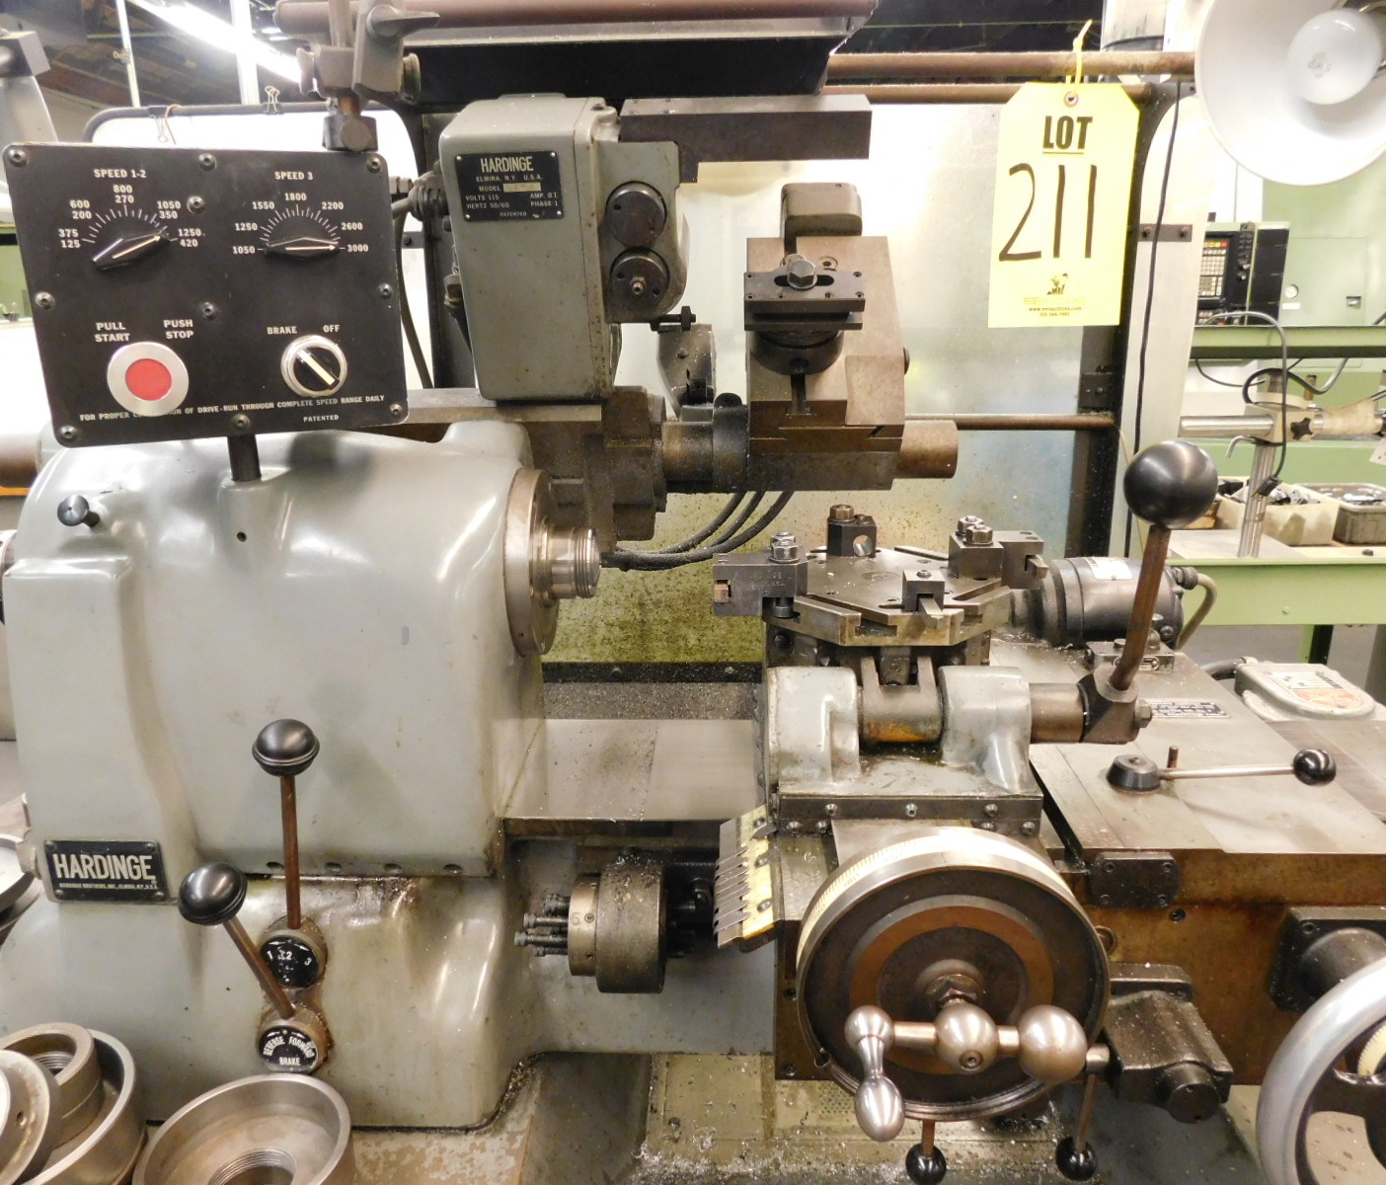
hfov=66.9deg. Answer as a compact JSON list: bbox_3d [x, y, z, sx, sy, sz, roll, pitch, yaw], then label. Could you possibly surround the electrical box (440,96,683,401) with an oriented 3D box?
[{"bbox_3d":[-0.104,-0.316,0.956,0.185,0.234,0.145,0,38,2],"label":"electrical box"}]

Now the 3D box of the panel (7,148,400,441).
[{"bbox_3d":[-0.320,-0.201,0.719,0.222,0.180,0.066,-8,16,-22],"label":"panel"}]

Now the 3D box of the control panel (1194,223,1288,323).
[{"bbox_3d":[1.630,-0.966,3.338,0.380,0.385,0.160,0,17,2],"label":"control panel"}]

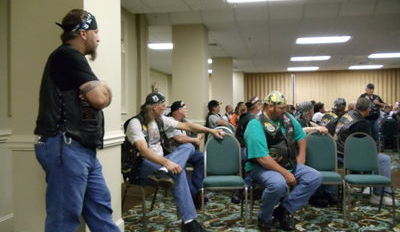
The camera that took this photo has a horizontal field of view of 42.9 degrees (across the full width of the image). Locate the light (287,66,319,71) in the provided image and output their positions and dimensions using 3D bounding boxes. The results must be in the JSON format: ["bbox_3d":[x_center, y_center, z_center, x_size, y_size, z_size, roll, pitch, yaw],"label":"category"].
[{"bbox_3d":[3.768,-1.727,18.600,1.220,0.080,0.610,-1,0,8],"label":"light"}]

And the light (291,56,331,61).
[{"bbox_3d":[3.304,-1.719,15.200,1.220,0.080,0.610,-1,0,8],"label":"light"}]

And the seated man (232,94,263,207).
[{"bbox_3d":[0.743,0.423,6.350,0.800,1.300,0.580,-1,0,-26],"label":"seated man"}]

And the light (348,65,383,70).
[{"bbox_3d":[5.950,-1.764,18.300,1.220,0.080,0.610,-1,0,8],"label":"light"}]

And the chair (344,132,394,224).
[{"bbox_3d":[1.736,0.602,5.270,0.460,0.900,0.560,-1,0,14],"label":"chair"}]

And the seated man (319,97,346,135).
[{"bbox_3d":[2.125,0.400,7.800,0.580,1.320,0.800,-1,0,38],"label":"seated man"}]

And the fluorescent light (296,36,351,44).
[{"bbox_3d":[2.763,-1.704,11.400,1.220,0.080,0.610,-1,0,8],"label":"fluorescent light"}]

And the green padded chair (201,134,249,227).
[{"bbox_3d":[0.245,0.625,5.200,0.450,0.900,0.560,-1,0,3],"label":"green padded chair"}]

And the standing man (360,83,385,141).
[{"bbox_3d":[3.664,0.168,10.800,0.560,1.770,0.380,-1,0,6],"label":"standing man"}]

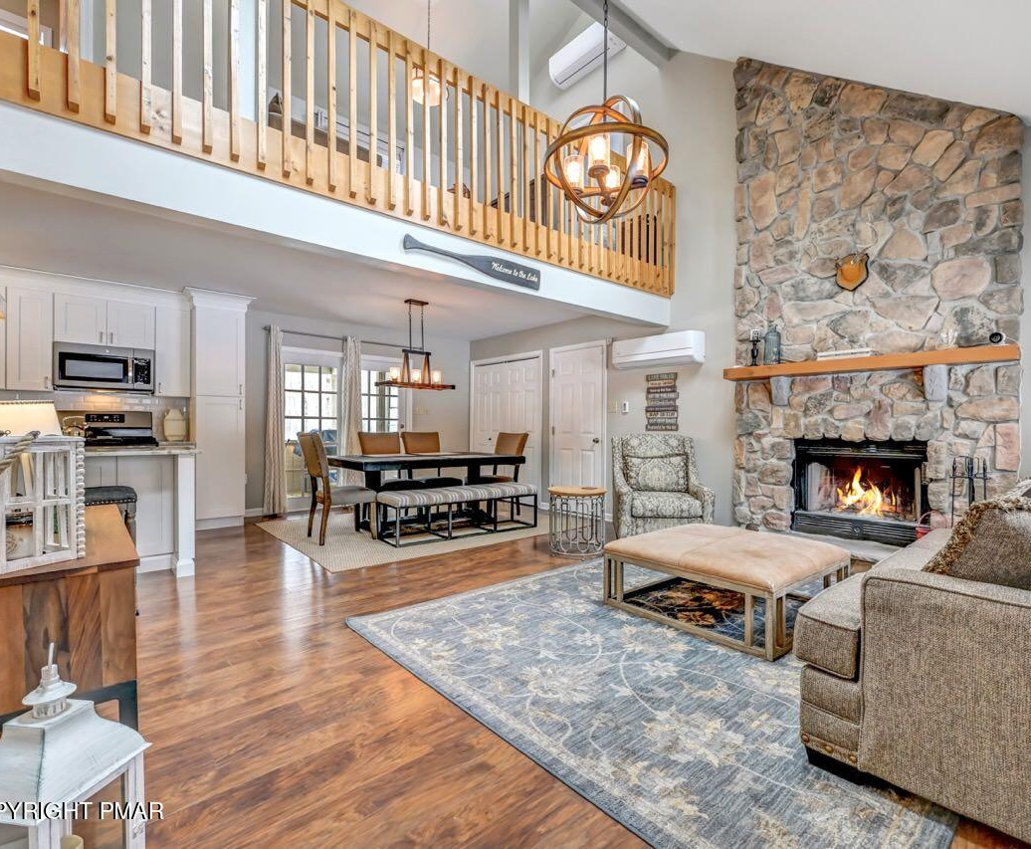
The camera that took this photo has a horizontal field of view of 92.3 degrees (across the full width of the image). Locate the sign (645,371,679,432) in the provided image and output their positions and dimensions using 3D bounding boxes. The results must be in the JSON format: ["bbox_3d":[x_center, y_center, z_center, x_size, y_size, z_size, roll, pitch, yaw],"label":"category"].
[{"bbox_3d":[1.525,-0.238,5.189,0.030,0.610,0.385,0,-1,-41],"label":"sign"}]

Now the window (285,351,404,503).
[{"bbox_3d":[-2.242,0.045,6.579,1.580,1.830,0.150,0,0,-41],"label":"window"}]

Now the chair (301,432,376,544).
[{"bbox_3d":[-1.746,0.600,4.882,0.620,1.040,0.485,0,0,-41],"label":"chair"}]

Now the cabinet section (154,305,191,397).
[{"bbox_3d":[-3.714,-0.771,5.369,0.305,0.960,0.345,0,-1,-39],"label":"cabinet section"}]

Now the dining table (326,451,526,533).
[{"bbox_3d":[-0.979,0.739,5.503,1.850,0.760,1.040,0,-1,-35],"label":"dining table"}]

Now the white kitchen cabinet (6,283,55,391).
[{"bbox_3d":[-4.438,-0.750,4.552,0.318,0.910,0.340,0,0,-41],"label":"white kitchen cabinet"}]

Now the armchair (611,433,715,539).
[{"bbox_3d":[1.300,0.611,4.480,0.790,0.990,0.820,0,0,6],"label":"armchair"}]

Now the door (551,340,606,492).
[{"bbox_3d":[0.775,0.090,6.153,0.070,2.080,0.870,0,0,-41],"label":"door"}]

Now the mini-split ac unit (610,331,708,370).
[{"bbox_3d":[1.442,-0.744,5.132,0.220,0.300,0.990,0,-1,-41],"label":"mini-split ac unit"}]

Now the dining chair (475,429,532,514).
[{"bbox_3d":[-0.211,0.615,6.212,0.590,1.020,0.480,0,-1,-36],"label":"dining chair"}]

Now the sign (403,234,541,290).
[{"bbox_3d":[-0.259,-1.140,3.537,1.200,0.160,0.025,0,0,-41],"label":"sign"}]

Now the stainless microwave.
[{"bbox_3d":[-4.075,-0.540,4.936,0.757,0.420,0.400,0,-1,-41],"label":"stainless microwave"}]

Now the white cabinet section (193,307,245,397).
[{"bbox_3d":[-3.314,-0.758,5.505,0.455,0.930,0.620,0,-1,-39],"label":"white cabinet section"}]

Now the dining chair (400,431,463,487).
[{"bbox_3d":[-1.034,0.615,6.141,0.485,1.040,0.620,0,0,-41],"label":"dining chair"}]

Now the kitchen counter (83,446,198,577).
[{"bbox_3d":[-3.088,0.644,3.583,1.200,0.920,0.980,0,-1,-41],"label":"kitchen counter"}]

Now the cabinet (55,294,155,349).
[{"bbox_3d":[-4.032,-0.975,4.901,0.757,0.450,0.340,0,0,-41],"label":"cabinet"}]

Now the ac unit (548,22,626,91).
[{"bbox_3d":[0.838,-4.398,5.839,0.220,0.300,0.990,0,-1,-41],"label":"ac unit"}]

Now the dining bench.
[{"bbox_3d":[-0.538,0.881,5.124,1.620,0.470,0.450,0,-1,-36],"label":"dining bench"}]

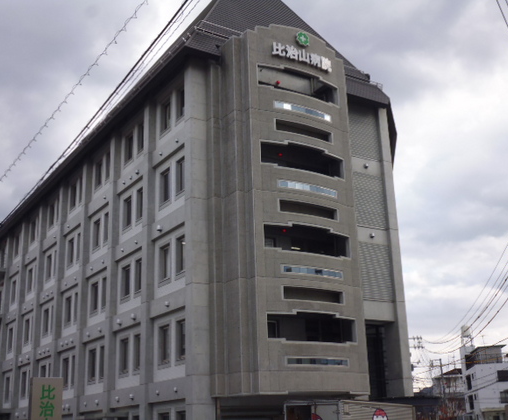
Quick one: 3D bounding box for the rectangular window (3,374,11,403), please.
[{"bbox_3d":[-17.381,12.701,52.754,0.150,1.520,1.020,9,-20,-30],"label":"rectangular window"}]

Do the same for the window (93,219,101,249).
[{"bbox_3d":[-8.406,1.315,40.264,0.150,1.520,1.020,9,-20,-30],"label":"window"}]

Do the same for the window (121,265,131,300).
[{"bbox_3d":[-6.077,3.535,35.955,0.203,1.593,1.120,9,-20,-30],"label":"window"}]

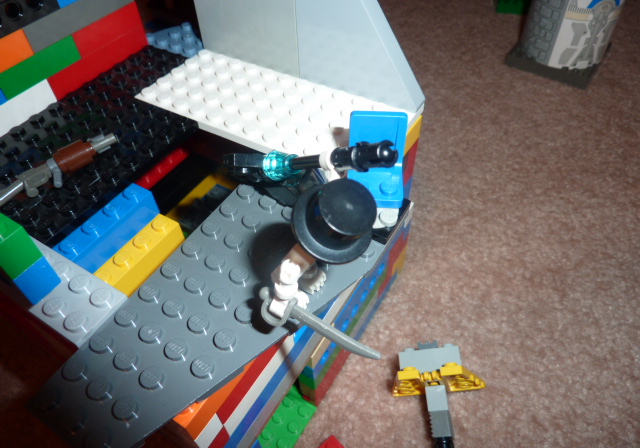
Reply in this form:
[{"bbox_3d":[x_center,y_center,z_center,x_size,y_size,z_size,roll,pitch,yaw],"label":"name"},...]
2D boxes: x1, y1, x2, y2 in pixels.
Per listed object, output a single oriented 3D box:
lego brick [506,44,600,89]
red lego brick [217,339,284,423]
[{"bbox_3d":[0.203,-0.145,0.395,0.064,0.011,0.064,28,55,24],"label":"lego brick"},{"bbox_3d":[-0.020,0.036,0.127,0.008,0.010,0.034,23,53,21],"label":"red lego brick"}]

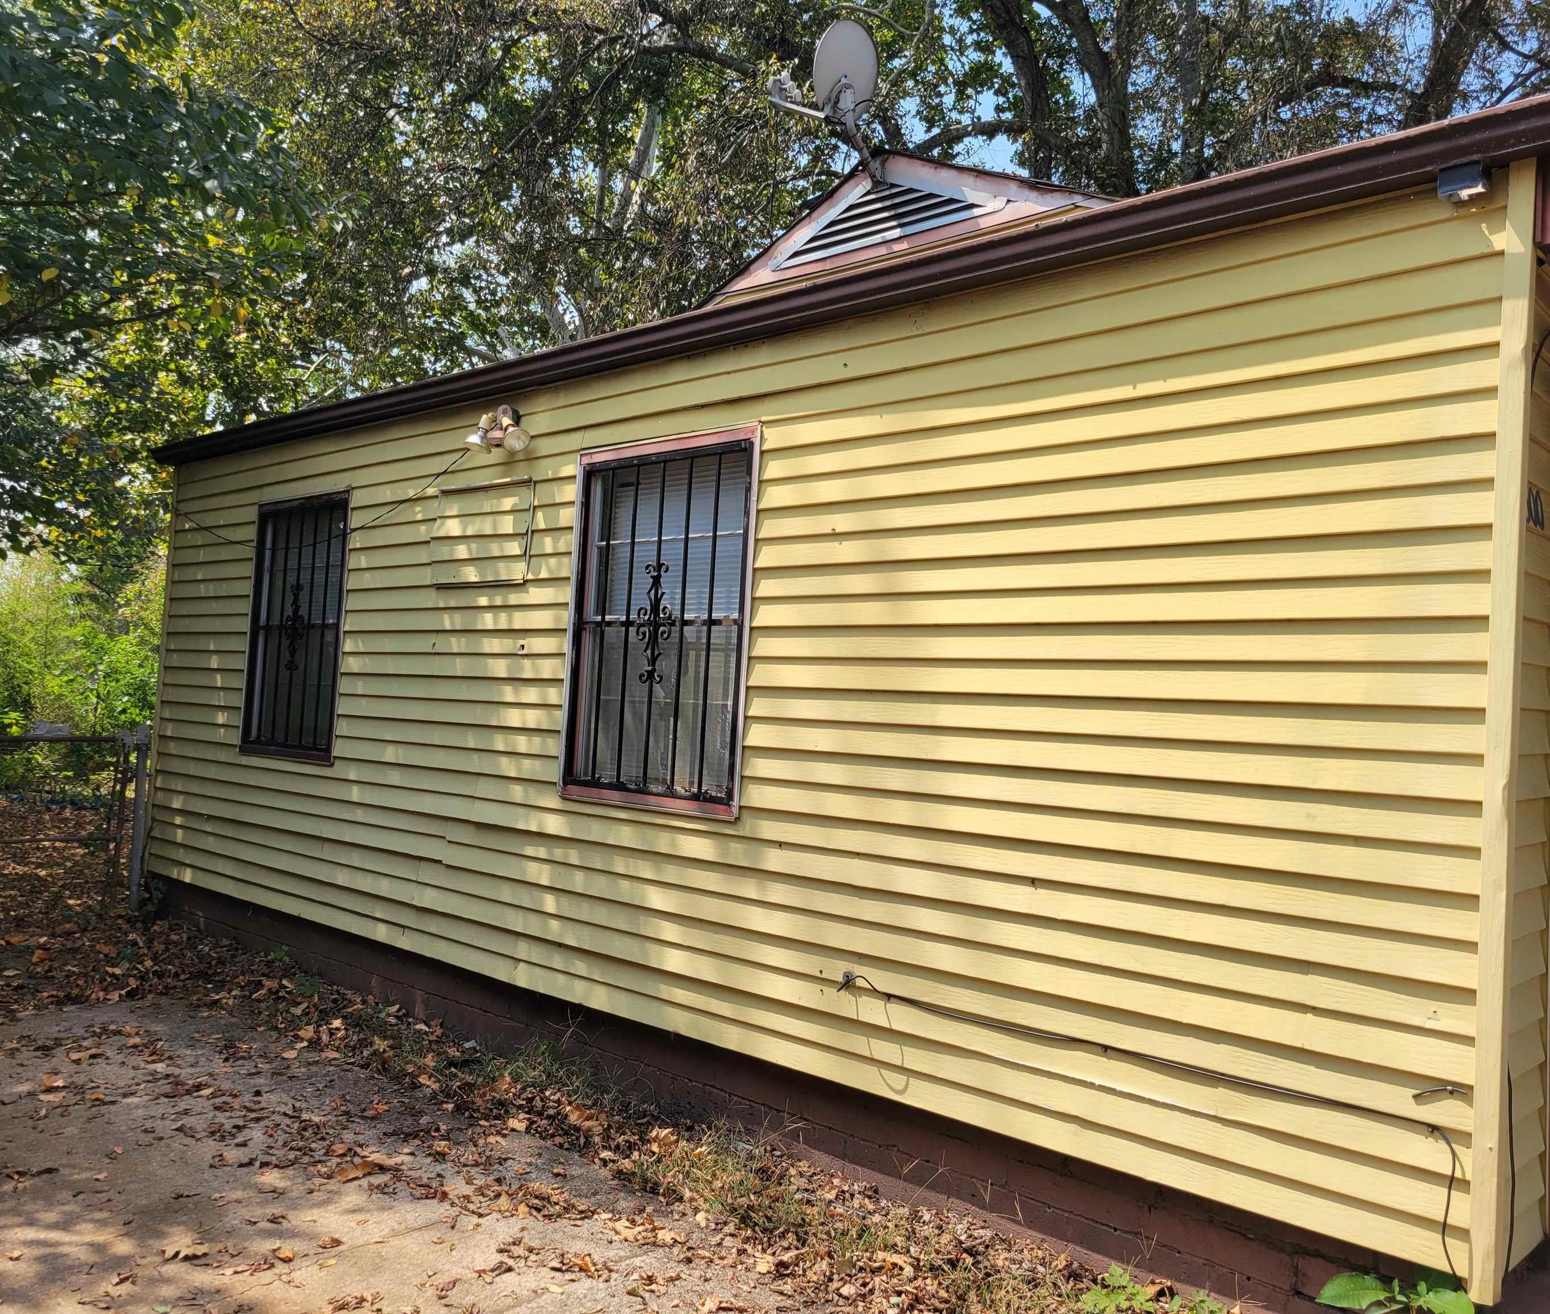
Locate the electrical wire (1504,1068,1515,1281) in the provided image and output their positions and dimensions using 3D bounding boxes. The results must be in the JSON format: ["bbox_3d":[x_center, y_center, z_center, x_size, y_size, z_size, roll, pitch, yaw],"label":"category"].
[{"bbox_3d":[1.586,1.116,2.841,0.018,0.455,0.035,1,-4,44],"label":"electrical wire"}]

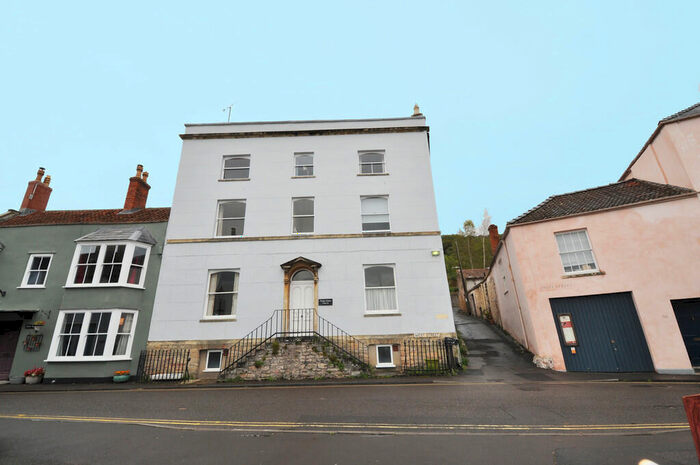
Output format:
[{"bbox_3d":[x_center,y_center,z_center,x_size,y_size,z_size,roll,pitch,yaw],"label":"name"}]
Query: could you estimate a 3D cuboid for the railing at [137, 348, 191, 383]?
[{"bbox_3d":[-6.523,4.681,10.270,1.660,1.060,0.350,-2,-18,0],"label":"railing"}]

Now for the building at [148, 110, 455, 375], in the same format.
[{"bbox_3d":[-1.898,1.232,16.355,11.750,11.060,8.500,-2,-18,0],"label":"building"}]

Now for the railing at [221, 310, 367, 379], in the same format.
[{"bbox_3d":[-1.898,3.745,10.002,5.000,2.140,0.120,-2,-18,0],"label":"railing"}]

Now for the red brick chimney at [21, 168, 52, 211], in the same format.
[{"bbox_3d":[-16.485,-2.188,15.410,0.460,2.650,0.780,-2,-18,0],"label":"red brick chimney"}]

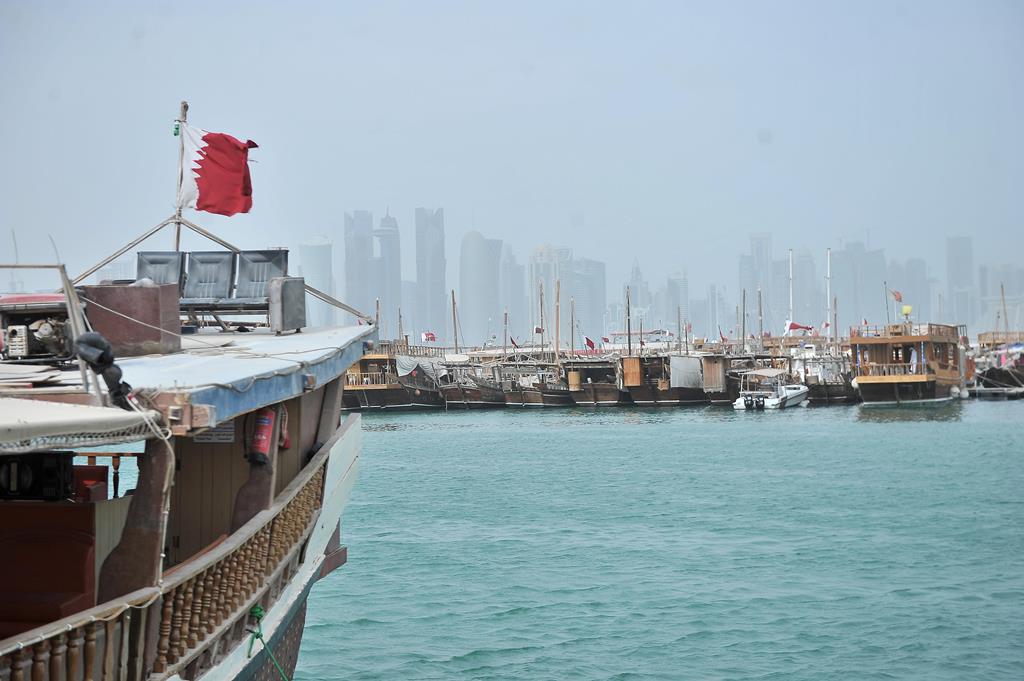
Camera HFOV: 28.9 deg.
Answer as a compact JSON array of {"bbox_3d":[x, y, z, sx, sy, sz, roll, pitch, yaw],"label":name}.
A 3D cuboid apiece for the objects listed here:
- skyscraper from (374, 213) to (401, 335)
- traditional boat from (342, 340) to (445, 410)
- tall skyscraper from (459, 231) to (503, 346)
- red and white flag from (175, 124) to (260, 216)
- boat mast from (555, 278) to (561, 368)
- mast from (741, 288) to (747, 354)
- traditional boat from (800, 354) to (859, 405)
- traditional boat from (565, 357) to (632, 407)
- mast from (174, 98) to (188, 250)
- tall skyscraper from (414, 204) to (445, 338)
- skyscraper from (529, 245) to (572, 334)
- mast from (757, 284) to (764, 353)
[{"bbox_3d":[-211.058,-107.983,3400.000,46.000,241.000,42.000,-1,0,0],"label":"skyscraper"},{"bbox_3d":[-8.268,2.313,140.000,5.500,4.800,17.000,-1,0,17],"label":"traditional boat"},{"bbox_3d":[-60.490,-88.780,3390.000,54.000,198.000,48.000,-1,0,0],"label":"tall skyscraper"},{"bbox_3d":[-3.103,-1.805,21.000,0.880,0.980,0.220,3,-1,5],"label":"red and white flag"},{"bbox_3d":[3.202,-1.196,140.000,0.240,6.400,0.240,1,-1,0],"label":"boat mast"},{"bbox_3d":[16.756,-1.375,144.000,0.180,4.900,0.180,0,-1,0],"label":"mast"},{"bbox_3d":[21.827,2.295,133.000,4.400,3.500,13.000,-1,0,17],"label":"traditional boat"},{"bbox_3d":[6.300,2.774,141.000,4.100,3.600,13.000,0,-1,9],"label":"traditional boat"},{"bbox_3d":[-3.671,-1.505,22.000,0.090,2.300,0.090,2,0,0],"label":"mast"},{"bbox_3d":[-127.811,-87.388,3120.000,44.000,240.000,42.000,0,-1,-2],"label":"tall skyscraper"},{"bbox_3d":[75.220,-93.564,4100.000,66.000,206.000,52.000,-1,0,0],"label":"skyscraper"},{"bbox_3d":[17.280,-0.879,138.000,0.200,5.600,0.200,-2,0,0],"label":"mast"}]

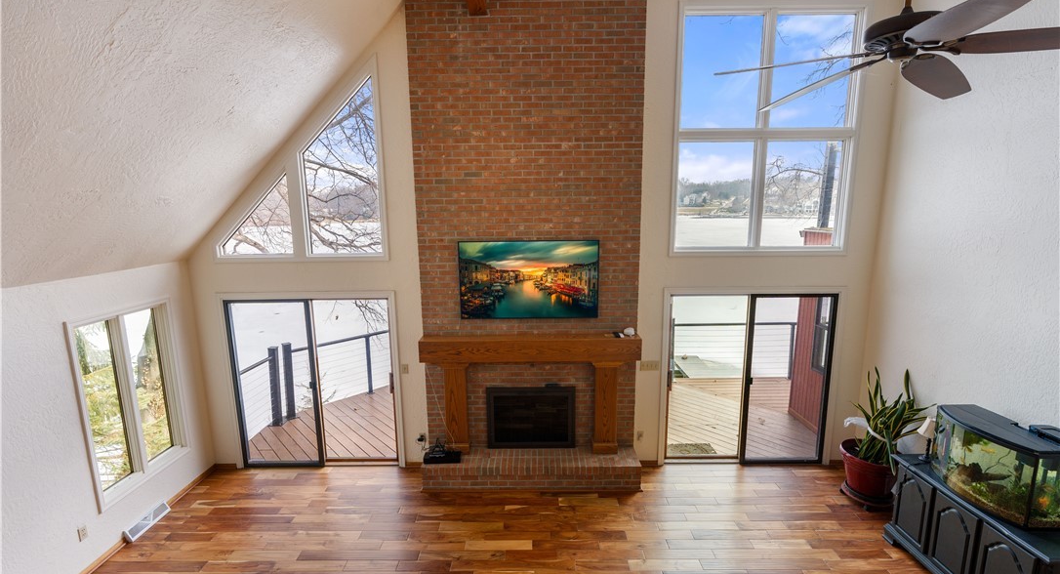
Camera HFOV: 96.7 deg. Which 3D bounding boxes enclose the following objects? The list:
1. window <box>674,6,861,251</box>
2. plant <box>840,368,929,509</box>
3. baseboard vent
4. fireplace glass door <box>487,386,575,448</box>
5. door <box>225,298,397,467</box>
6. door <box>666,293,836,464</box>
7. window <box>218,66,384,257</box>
[{"bbox_3d":[2.430,-1.574,4.862,1.830,2.460,0.110,-1,10,1],"label":"window"},{"bbox_3d":[3.442,1.493,4.689,0.620,1.390,0.600,-1,10,1],"label":"plant"},{"bbox_3d":[-3.666,2.247,4.542,0.095,0.115,0.470,-1,10,1],"label":"baseboard vent"},{"bbox_3d":[0.021,1.451,5.269,0.974,0.733,0.060,-1,10,0],"label":"fireplace glass door"},{"bbox_3d":[-2.458,1.115,5.392,1.830,2.010,0.110,-1,10,1],"label":"door"},{"bbox_3d":[2.458,1.067,5.331,1.815,2.015,0.110,-1,10,1],"label":"door"},{"bbox_3d":[-2.491,-1.302,4.962,1.880,2.040,0.110,-1,10,1],"label":"window"}]

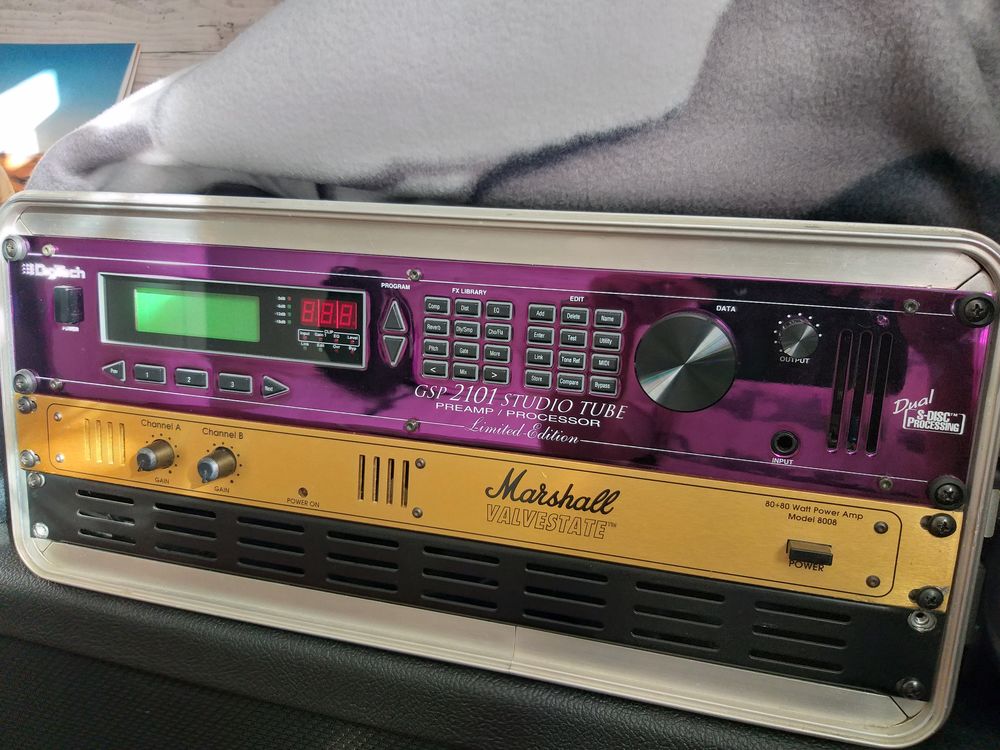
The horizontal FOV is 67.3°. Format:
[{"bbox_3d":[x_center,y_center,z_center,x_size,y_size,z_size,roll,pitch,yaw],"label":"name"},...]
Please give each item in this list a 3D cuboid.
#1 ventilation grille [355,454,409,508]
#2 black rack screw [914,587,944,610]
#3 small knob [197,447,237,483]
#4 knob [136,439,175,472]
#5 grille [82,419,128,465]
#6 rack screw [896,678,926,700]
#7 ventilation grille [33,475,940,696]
[{"bbox_3d":[-0.057,0.052,0.372,0.027,0.024,0.003,5,9,16],"label":"ventilation grille"},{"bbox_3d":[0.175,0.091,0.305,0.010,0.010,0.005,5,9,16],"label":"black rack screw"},{"bbox_3d":[-0.148,0.048,0.390,0.016,0.016,0.014,5,9,16],"label":"small knob"},{"bbox_3d":[-0.185,0.044,0.401,0.016,0.016,0.014,5,9,16],"label":"knob"},{"bbox_3d":[-0.219,0.037,0.419,0.026,0.024,0.003,5,9,16],"label":"grille"},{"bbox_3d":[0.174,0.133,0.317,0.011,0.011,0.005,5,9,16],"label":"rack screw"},{"bbox_3d":[-0.048,0.097,0.383,0.483,0.044,0.007,5,9,16],"label":"ventilation grille"}]

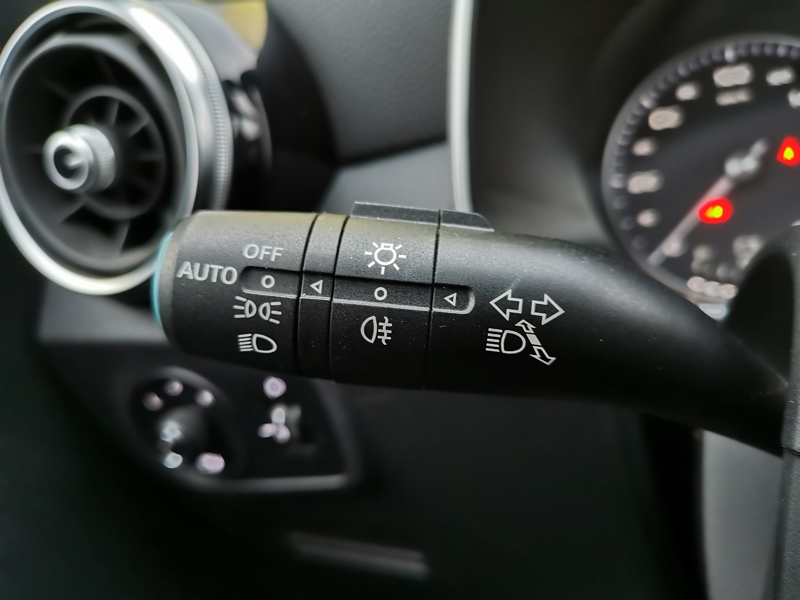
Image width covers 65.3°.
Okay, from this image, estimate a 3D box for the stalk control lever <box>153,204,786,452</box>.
[{"bbox_3d":[0.025,0.007,0.127,0.146,0.043,0.036,8,8,-6],"label":"stalk control lever"}]

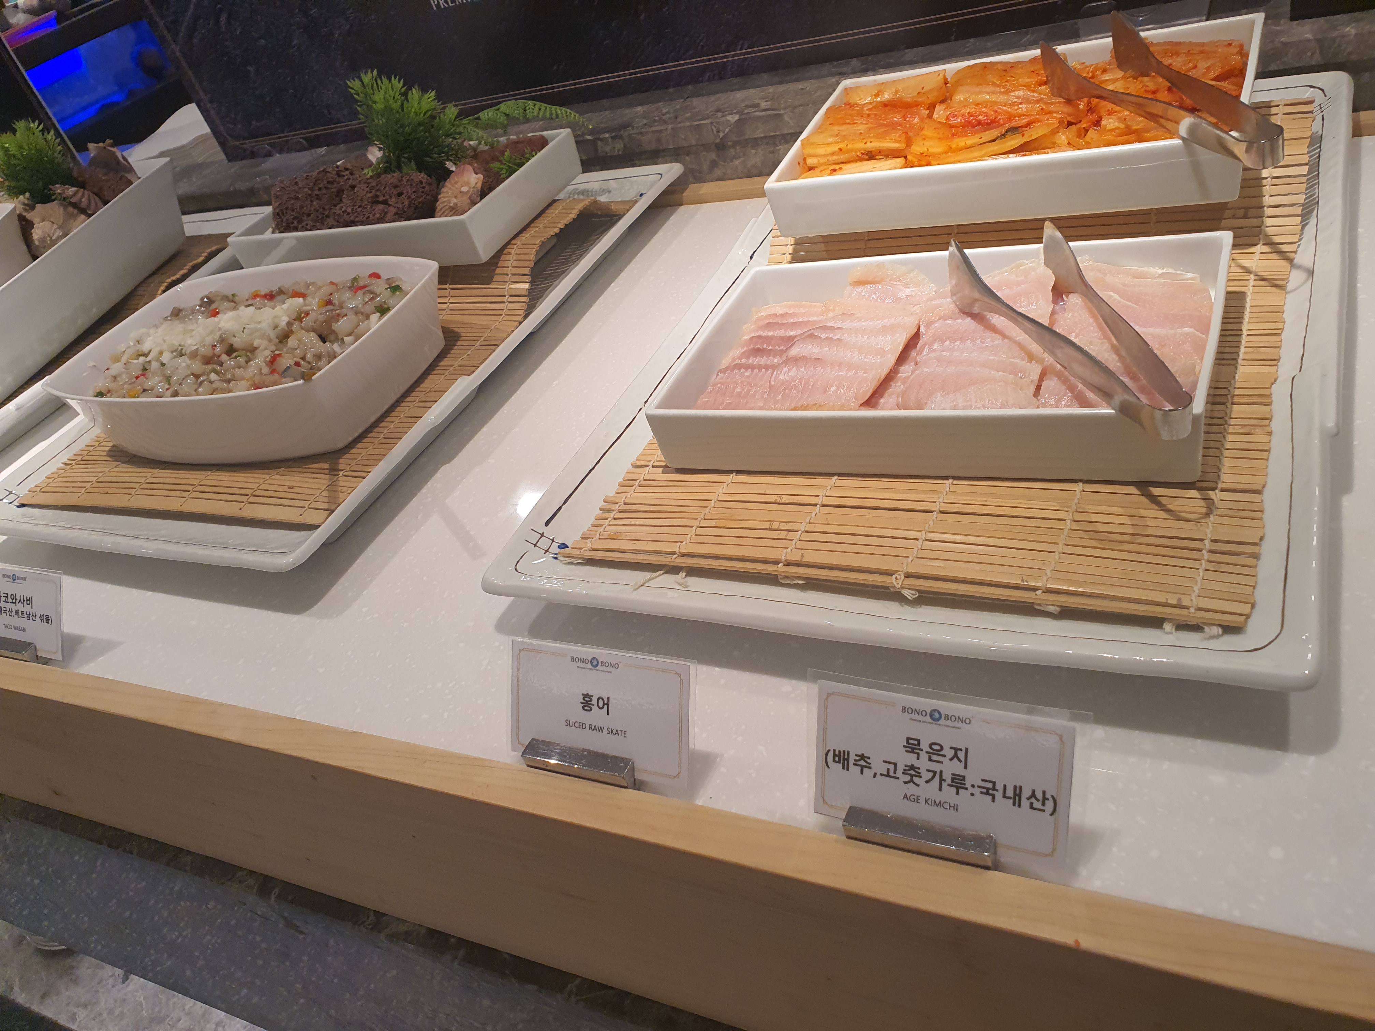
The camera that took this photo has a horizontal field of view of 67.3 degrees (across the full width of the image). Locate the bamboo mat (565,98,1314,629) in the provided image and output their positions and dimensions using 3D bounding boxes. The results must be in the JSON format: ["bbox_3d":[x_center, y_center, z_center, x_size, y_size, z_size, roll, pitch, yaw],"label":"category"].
[{"bbox_3d":[0.162,-0.129,0.580,0.310,0.042,0.455,5,43,30],"label":"bamboo mat"}]

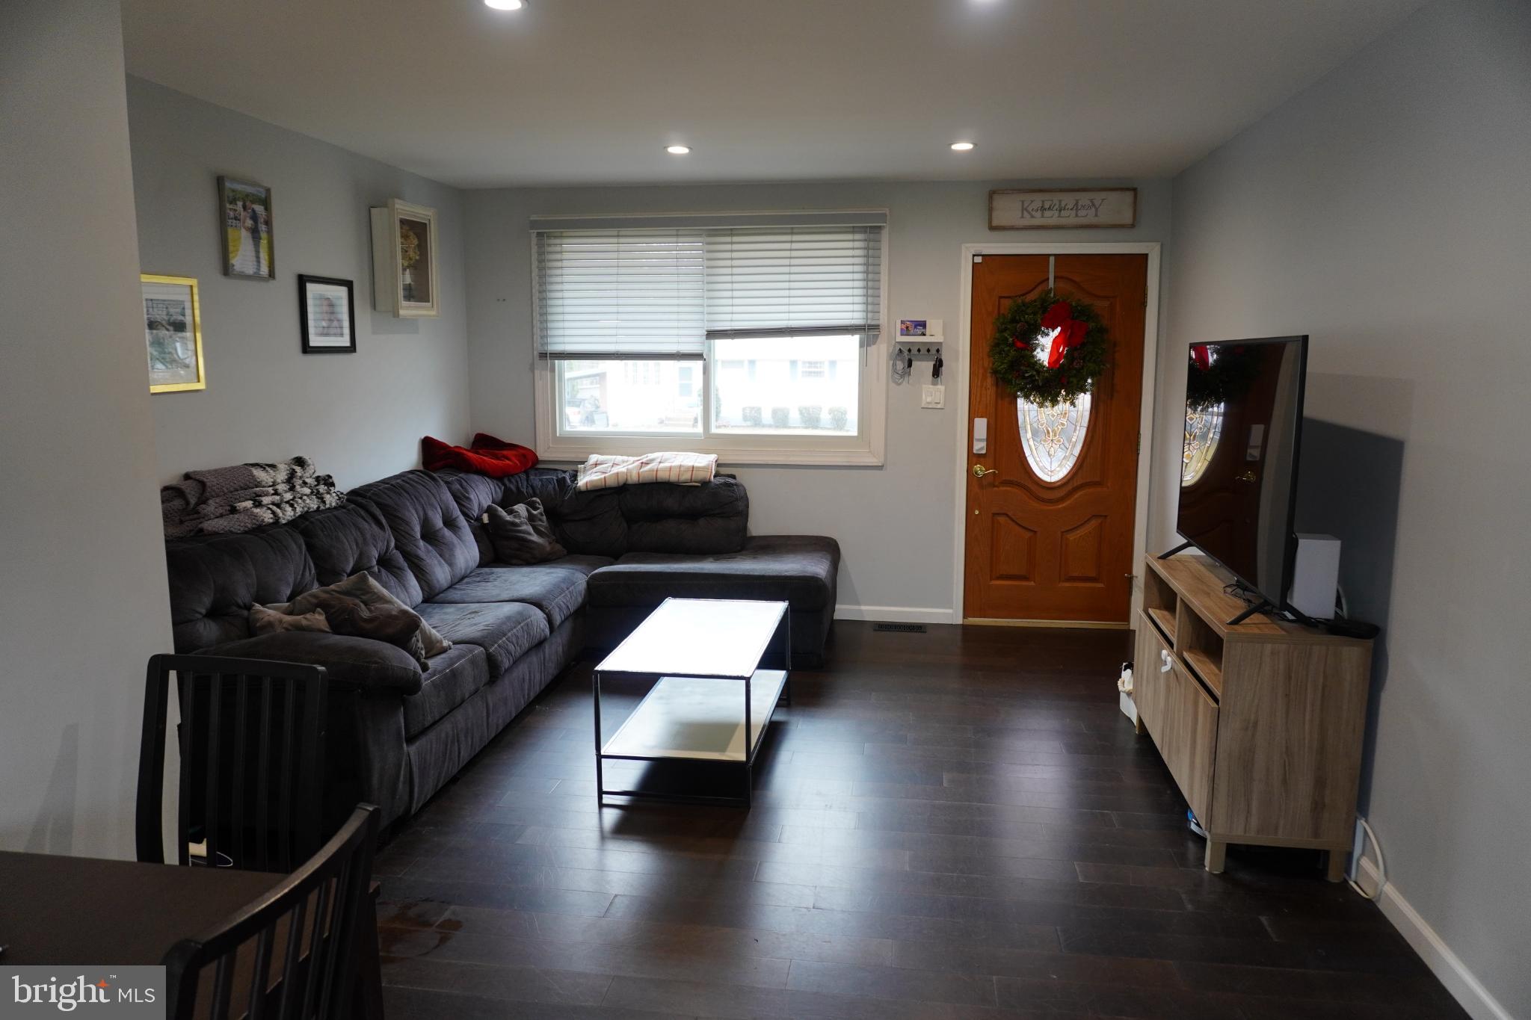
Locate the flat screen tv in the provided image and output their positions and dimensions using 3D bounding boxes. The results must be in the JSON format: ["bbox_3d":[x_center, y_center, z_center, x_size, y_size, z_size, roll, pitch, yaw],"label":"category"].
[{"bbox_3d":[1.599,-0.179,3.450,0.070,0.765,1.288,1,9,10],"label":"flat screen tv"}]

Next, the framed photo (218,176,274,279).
[{"bbox_3d":[-2.051,-1.105,4.040,0.030,0.373,0.293,1,9,8],"label":"framed photo"}]

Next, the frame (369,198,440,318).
[{"bbox_3d":[-1.826,-1.253,5.173,0.136,0.565,0.427,1,9,8],"label":"frame"}]

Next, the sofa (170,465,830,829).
[{"bbox_3d":[-0.856,0.360,4.590,2.270,0.943,2.880,2,9,9],"label":"sofa"}]

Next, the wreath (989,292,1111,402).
[{"bbox_3d":[1.504,-0.868,5.463,0.597,0.597,0.150,2,9,9],"label":"wreath"}]

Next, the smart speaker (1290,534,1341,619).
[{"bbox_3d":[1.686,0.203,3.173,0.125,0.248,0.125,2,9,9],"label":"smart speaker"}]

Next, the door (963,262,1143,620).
[{"bbox_3d":[1.592,-0.373,5.658,0.913,2.029,0.050,1,9,8],"label":"door"}]

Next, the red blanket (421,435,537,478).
[{"bbox_3d":[-1.578,-0.302,5.679,0.420,0.210,0.630,2,9,9],"label":"red blanket"}]

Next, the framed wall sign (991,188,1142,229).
[{"bbox_3d":[1.574,-1.599,5.410,0.762,0.210,0.030,2,9,9],"label":"framed wall sign"}]

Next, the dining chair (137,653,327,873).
[{"bbox_3d":[-1.085,0.803,1.844,0.427,0.939,0.507,1,9,8],"label":"dining chair"}]

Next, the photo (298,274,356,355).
[{"bbox_3d":[-1.967,-0.873,4.596,0.028,0.338,0.390,2,9,9],"label":"photo"}]

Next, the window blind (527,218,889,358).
[{"bbox_3d":[-0.345,-1.248,5.757,2.023,0.800,0.080,1,9,8],"label":"window blind"}]

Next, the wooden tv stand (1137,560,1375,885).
[{"bbox_3d":[1.617,0.638,3.553,0.420,0.740,1.200,1,9,10],"label":"wooden tv stand"}]

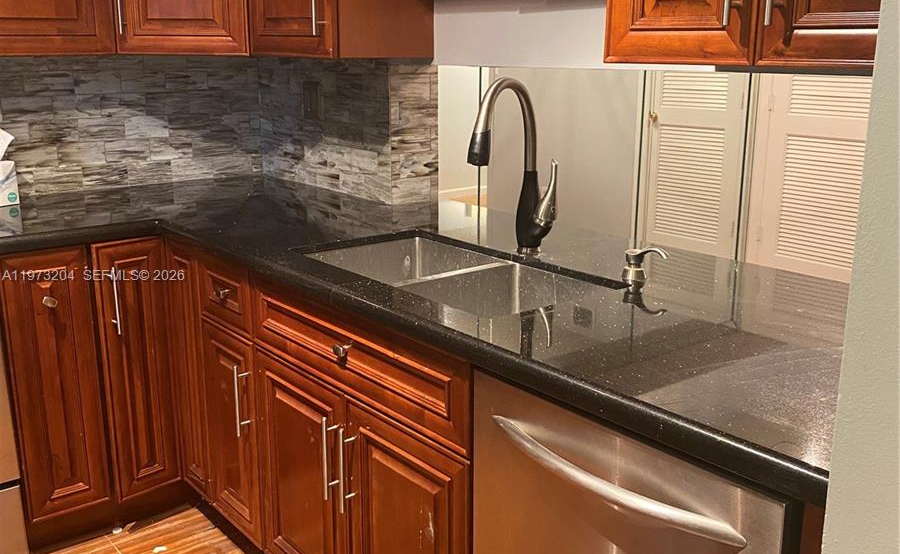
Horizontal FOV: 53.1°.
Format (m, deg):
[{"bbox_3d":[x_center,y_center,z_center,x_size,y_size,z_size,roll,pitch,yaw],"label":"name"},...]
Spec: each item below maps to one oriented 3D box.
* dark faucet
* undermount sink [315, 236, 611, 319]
[{"bbox_3d":[0.145,-0.234,1.993,0.233,0.405,0.116,-13,19,-42],"label":"dark faucet"},{"bbox_3d":[-0.007,0.096,2.005,0.391,0.218,0.735,-11,18,-38],"label":"undermount sink"}]

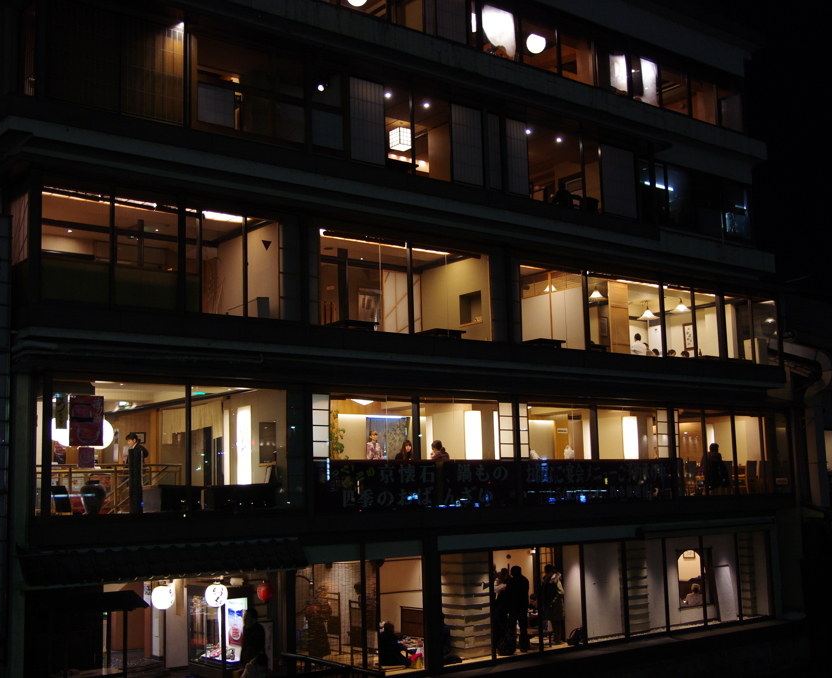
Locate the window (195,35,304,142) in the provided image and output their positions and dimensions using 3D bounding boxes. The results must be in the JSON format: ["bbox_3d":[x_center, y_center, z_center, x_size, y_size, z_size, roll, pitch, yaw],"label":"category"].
[{"bbox_3d":[-3.009,-4.471,18.513,2.249,1.702,0.100,5,-10,-37],"label":"window"}]

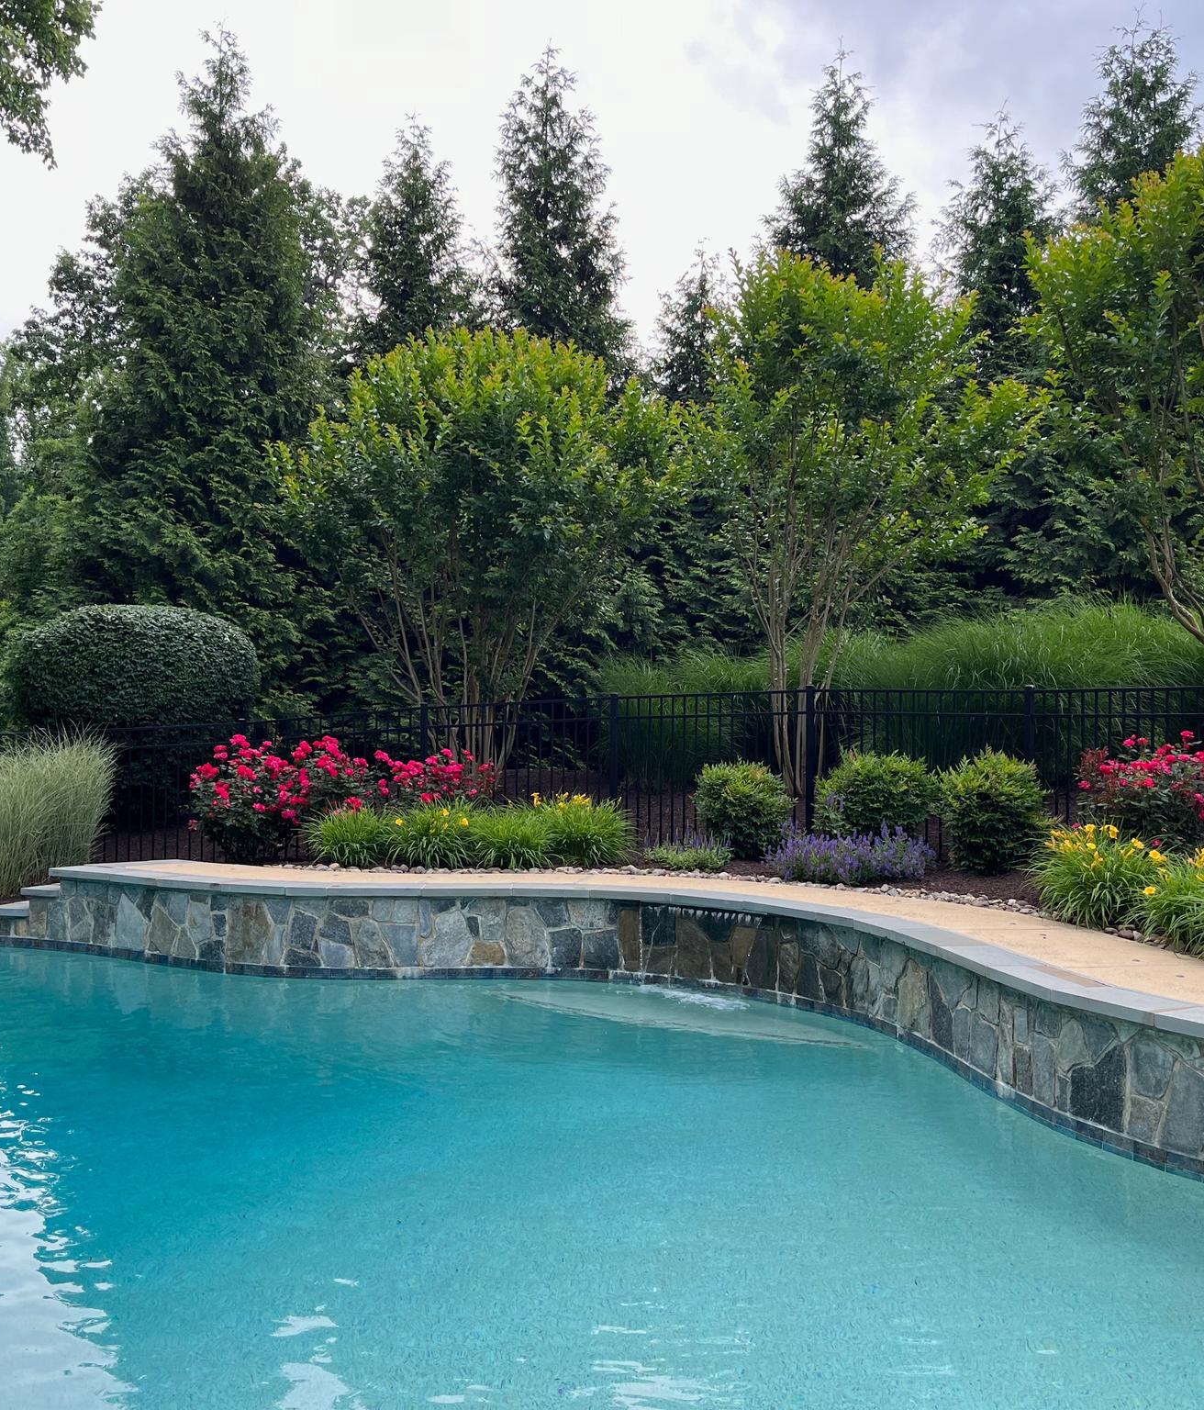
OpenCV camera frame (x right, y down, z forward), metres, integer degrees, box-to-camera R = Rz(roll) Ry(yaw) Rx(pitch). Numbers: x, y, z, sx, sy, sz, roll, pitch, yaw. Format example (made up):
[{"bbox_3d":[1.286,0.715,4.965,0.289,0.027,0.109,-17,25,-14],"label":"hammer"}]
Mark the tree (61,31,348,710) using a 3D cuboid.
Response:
[{"bbox_3d":[-4.877,-3.536,17.300,3.510,9.430,3.400,0,0,0],"label":"tree"}]

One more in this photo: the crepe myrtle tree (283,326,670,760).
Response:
[{"bbox_3d":[-1.316,-1.563,14.800,4.000,4.770,3.800,0,0,0],"label":"crepe myrtle tree"}]

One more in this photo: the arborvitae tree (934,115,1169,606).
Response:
[{"bbox_3d":[5.349,-3.236,17.000,2.830,7.730,2.800,0,0,0],"label":"arborvitae tree"}]

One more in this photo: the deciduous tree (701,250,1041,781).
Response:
[{"bbox_3d":[2.453,-1.690,13.100,3.150,5.060,3.100,0,0,0],"label":"deciduous tree"}]

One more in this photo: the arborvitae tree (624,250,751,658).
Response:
[{"bbox_3d":[1.156,-2.448,17.500,2.000,6.370,2.100,0,0,0],"label":"arborvitae tree"}]

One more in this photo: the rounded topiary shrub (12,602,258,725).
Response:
[{"bbox_3d":[-4.987,0.110,15.100,2.640,2.370,2.300,0,0,0],"label":"rounded topiary shrub"}]

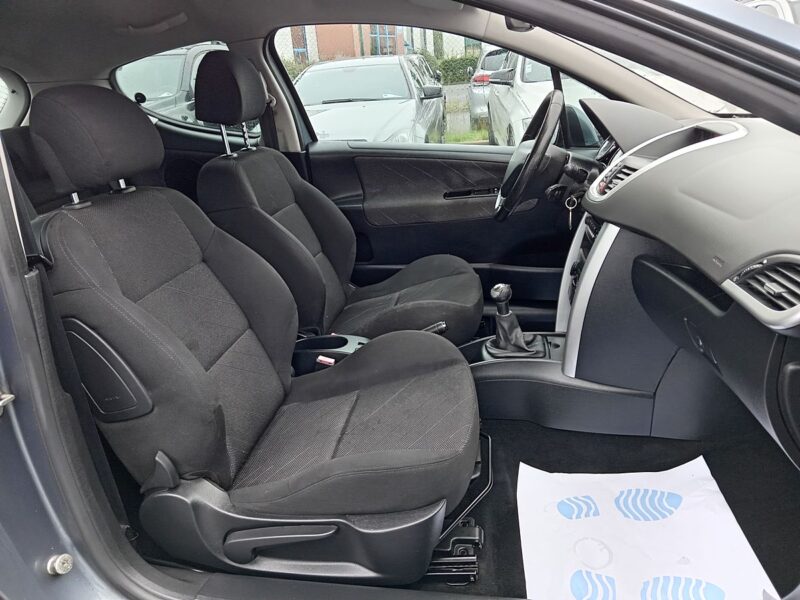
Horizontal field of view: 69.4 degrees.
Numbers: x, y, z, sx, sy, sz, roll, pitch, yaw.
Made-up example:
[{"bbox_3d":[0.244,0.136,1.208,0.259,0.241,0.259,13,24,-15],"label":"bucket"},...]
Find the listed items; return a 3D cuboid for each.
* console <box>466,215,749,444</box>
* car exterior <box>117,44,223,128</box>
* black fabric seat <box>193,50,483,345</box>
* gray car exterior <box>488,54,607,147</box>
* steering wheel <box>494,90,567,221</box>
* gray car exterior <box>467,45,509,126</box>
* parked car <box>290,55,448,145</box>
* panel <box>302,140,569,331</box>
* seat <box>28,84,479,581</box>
[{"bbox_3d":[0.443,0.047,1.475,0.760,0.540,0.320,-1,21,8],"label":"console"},{"bbox_3d":[-3.084,-2.269,7.472,1.830,1.780,4.500,-1,21,7],"label":"car exterior"},{"bbox_3d":[-0.177,-0.267,1.825,0.880,1.020,0.540,-1,21,8],"label":"black fabric seat"},{"bbox_3d":[2.015,-2.174,6.650,1.800,1.570,4.300,-2,21,5],"label":"gray car exterior"},{"bbox_3d":[0.384,-0.413,1.690,0.110,0.380,0.380,20,22,0],"label":"steering wheel"},{"bbox_3d":[2.498,-4.599,12.903,1.840,1.640,4.400,-1,21,8],"label":"gray car exterior"},{"bbox_3d":[-0.501,-2.152,7.157,1.800,1.470,4.500,-1,21,7],"label":"parked car"},{"bbox_3d":[0.224,-0.258,2.151,1.050,0.680,0.140,-1,21,8],"label":"panel"},{"bbox_3d":[-0.266,0.029,1.183,0.880,0.950,0.540,-1,21,8],"label":"seat"}]

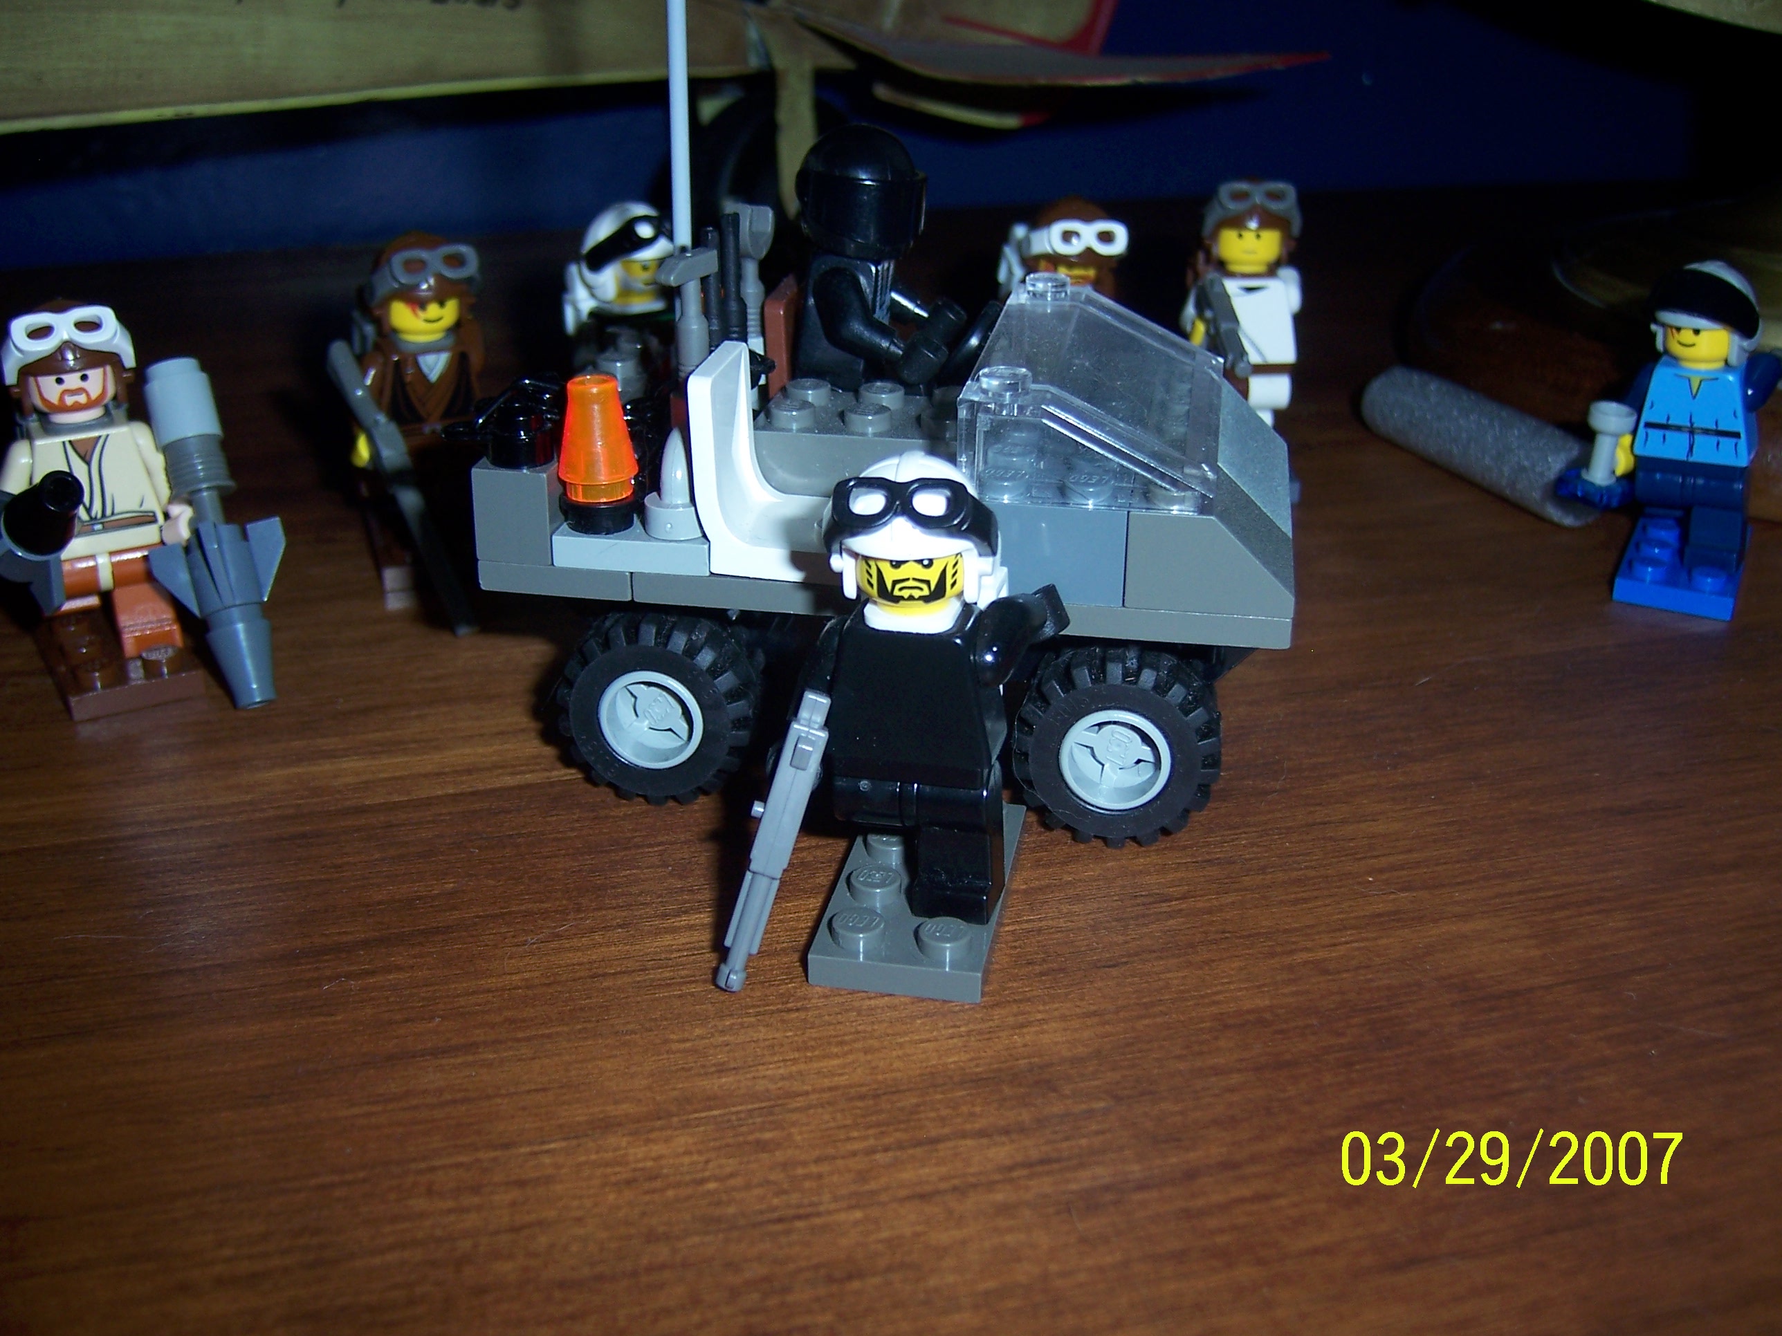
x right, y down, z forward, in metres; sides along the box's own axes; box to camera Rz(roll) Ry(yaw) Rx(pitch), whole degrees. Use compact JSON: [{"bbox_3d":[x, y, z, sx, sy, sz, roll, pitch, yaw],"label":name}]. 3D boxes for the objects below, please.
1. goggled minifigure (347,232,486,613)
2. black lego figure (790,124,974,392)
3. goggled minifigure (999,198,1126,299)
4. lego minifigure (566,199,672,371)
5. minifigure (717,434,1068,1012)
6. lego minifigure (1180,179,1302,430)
[{"bbox_3d":[-0.068,-0.039,0.265,0.022,0.046,0.033,-8,25,-18],"label":"goggled minifigure"},{"bbox_3d":[-0.001,-0.044,0.207,0.021,0.033,0.021,4,24,9],"label":"black lego figure"},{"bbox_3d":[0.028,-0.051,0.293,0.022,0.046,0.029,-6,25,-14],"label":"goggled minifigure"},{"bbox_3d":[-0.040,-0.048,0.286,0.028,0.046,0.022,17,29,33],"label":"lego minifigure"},{"bbox_3d":[0.002,0.003,0.173,0.028,0.047,0.035,5,25,10],"label":"minifigure"},{"bbox_3d":[0.057,-0.055,0.302,0.022,0.046,0.031,-1,24,-3],"label":"lego minifigure"}]

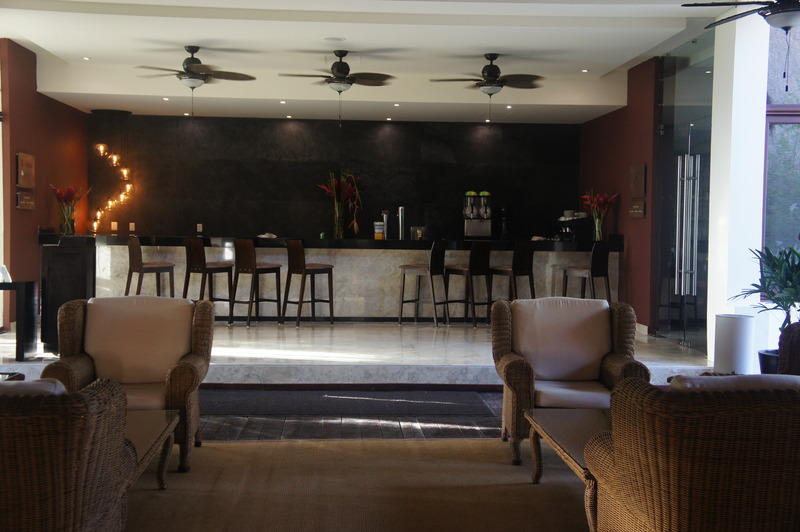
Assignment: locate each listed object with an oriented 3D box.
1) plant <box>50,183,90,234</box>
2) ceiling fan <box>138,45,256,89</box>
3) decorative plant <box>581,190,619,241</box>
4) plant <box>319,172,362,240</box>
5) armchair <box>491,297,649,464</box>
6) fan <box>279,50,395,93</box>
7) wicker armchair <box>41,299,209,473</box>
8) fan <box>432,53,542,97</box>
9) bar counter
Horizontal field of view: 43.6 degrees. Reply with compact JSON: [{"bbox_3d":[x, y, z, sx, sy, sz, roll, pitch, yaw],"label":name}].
[{"bbox_3d":[-4.234,-0.717,12.840,0.511,0.650,0.450,1,3,-3],"label":"plant"},{"bbox_3d":[-2.232,-2.145,10.799,1.360,0.450,1.360,1,3,-3],"label":"ceiling fan"},{"bbox_3d":[2.653,-0.634,13.254,0.498,0.650,0.450,1,3,-3],"label":"decorative plant"},{"bbox_3d":[-0.785,-0.785,13.043,0.550,0.870,0.450,1,3,-3],"label":"plant"},{"bbox_3d":[1.048,0.718,6.421,0.920,0.970,0.820,1,3,-3],"label":"armchair"},{"bbox_3d":[-0.649,-2.118,10.894,1.360,0.449,1.360,1,3,-3],"label":"fan"},{"bbox_3d":[-1.602,0.693,6.116,0.920,0.970,0.820,1,3,0],"label":"wicker armchair"},{"bbox_3d":[1.001,-2.098,10.993,1.360,0.464,1.360,1,3,-3],"label":"fan"},{"bbox_3d":[-0.837,0.177,13.129,7.426,1.061,0.750,1,3,-3],"label":"bar counter"}]

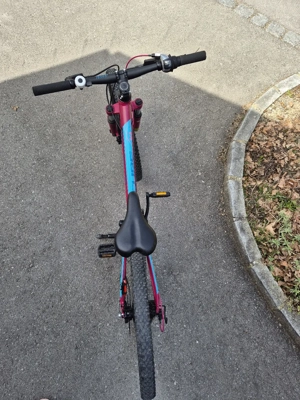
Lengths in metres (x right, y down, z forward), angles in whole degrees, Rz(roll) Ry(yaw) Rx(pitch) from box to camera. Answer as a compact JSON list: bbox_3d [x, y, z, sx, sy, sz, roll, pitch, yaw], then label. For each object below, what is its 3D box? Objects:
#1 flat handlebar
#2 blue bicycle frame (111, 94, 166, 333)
[{"bbox_3d":[-0.094,-0.431,0.903,0.600,0.055,0.075,-14,71,-4],"label":"flat handlebar"},{"bbox_3d":[-0.066,0.045,1.140,0.162,0.535,0.890,-4,69,-4],"label":"blue bicycle frame"}]

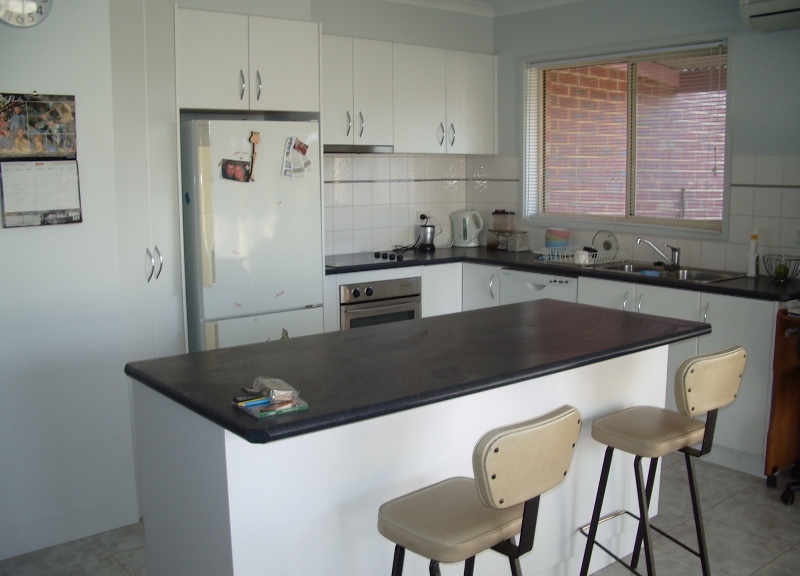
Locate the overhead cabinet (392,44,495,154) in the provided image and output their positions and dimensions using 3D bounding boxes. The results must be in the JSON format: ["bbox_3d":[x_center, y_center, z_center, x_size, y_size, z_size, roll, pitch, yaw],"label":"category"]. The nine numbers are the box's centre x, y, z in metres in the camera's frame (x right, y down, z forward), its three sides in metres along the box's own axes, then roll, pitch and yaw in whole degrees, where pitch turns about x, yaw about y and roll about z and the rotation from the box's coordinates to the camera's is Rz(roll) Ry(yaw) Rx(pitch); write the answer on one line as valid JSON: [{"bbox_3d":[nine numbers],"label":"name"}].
[{"bbox_3d":[0.237,-1.243,5.440,0.918,0.674,0.286,-7,11,-39],"label":"overhead cabinet"}]

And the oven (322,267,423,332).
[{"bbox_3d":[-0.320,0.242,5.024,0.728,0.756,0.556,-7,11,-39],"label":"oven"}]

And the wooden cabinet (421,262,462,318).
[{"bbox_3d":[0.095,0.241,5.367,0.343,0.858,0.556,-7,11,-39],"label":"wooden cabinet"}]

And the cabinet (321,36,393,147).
[{"bbox_3d":[-0.357,-1.190,4.956,0.617,0.630,0.286,-7,11,-39],"label":"cabinet"}]

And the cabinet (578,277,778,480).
[{"bbox_3d":[1.567,0.399,4.296,0.566,0.858,1.127,-7,11,-39],"label":"cabinet"}]

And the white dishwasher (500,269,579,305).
[{"bbox_3d":[1.019,0.285,4.957,0.566,0.827,0.605,-7,11,-39],"label":"white dishwasher"}]

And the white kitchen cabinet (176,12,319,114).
[{"bbox_3d":[-0.923,-1.169,4.308,0.821,0.470,0.566,-7,11,-39],"label":"white kitchen cabinet"}]

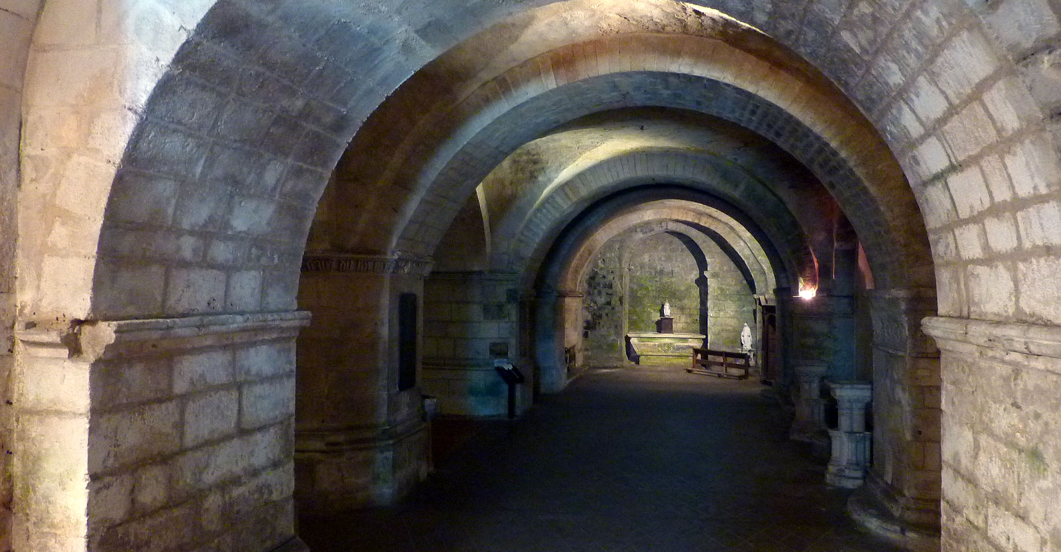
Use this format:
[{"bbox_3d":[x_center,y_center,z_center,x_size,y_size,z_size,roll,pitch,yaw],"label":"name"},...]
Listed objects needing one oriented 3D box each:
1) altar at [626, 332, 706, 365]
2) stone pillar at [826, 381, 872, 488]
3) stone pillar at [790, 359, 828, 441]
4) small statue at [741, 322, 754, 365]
[{"bbox_3d":[4.443,2.387,24.949,2.450,0.980,0.950,0,-1,13],"label":"altar"},{"bbox_3d":[3.988,1.962,9.538,0.500,1.220,0.480,0,-1,13],"label":"stone pillar"},{"bbox_3d":[4.531,2.009,12.442,0.520,1.250,0.500,0,-1,13],"label":"stone pillar"},{"bbox_3d":[7.031,2.208,24.844,0.420,1.380,0.380,0,-1,15],"label":"small statue"}]

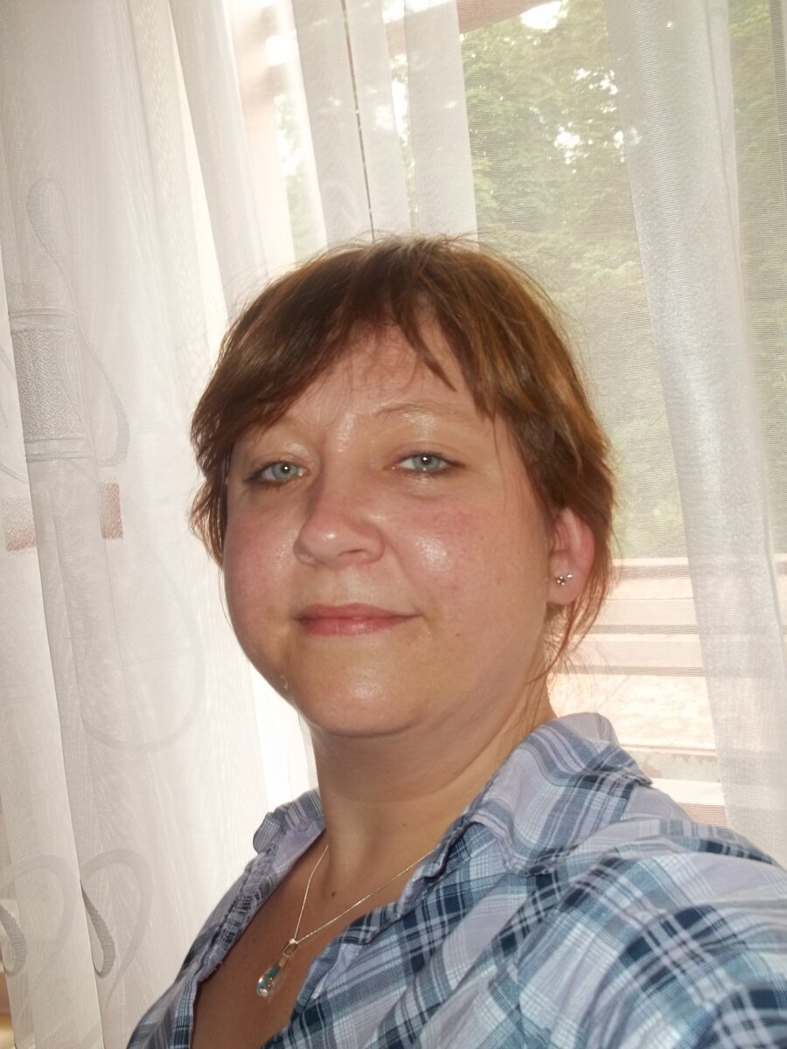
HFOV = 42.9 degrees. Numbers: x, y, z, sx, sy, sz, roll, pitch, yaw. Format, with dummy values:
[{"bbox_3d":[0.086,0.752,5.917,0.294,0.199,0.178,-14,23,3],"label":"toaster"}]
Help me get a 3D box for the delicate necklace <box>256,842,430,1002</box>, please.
[{"bbox_3d":[0.002,0.155,0.505,0.160,0.120,0.130,-4,-6,-43],"label":"delicate necklace"}]

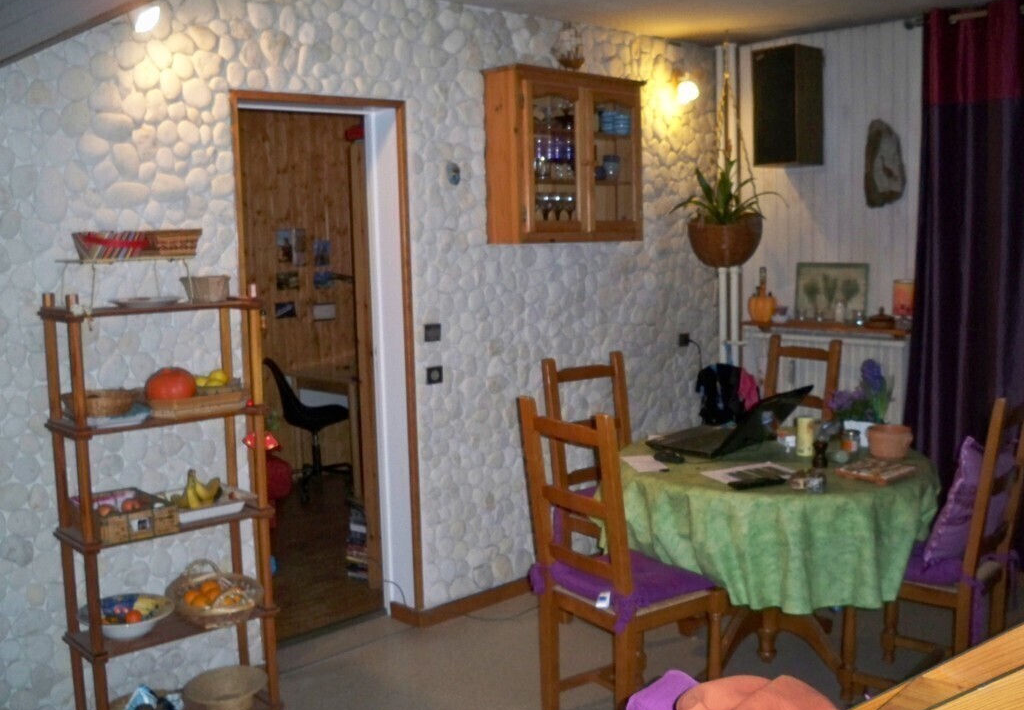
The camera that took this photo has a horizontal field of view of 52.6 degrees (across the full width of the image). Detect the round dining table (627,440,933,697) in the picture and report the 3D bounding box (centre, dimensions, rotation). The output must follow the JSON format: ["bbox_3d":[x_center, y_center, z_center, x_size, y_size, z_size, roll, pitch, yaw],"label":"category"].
[{"bbox_3d":[0.916,0.738,3.699,1.090,0.750,1.090,-1,6,0],"label":"round dining table"}]

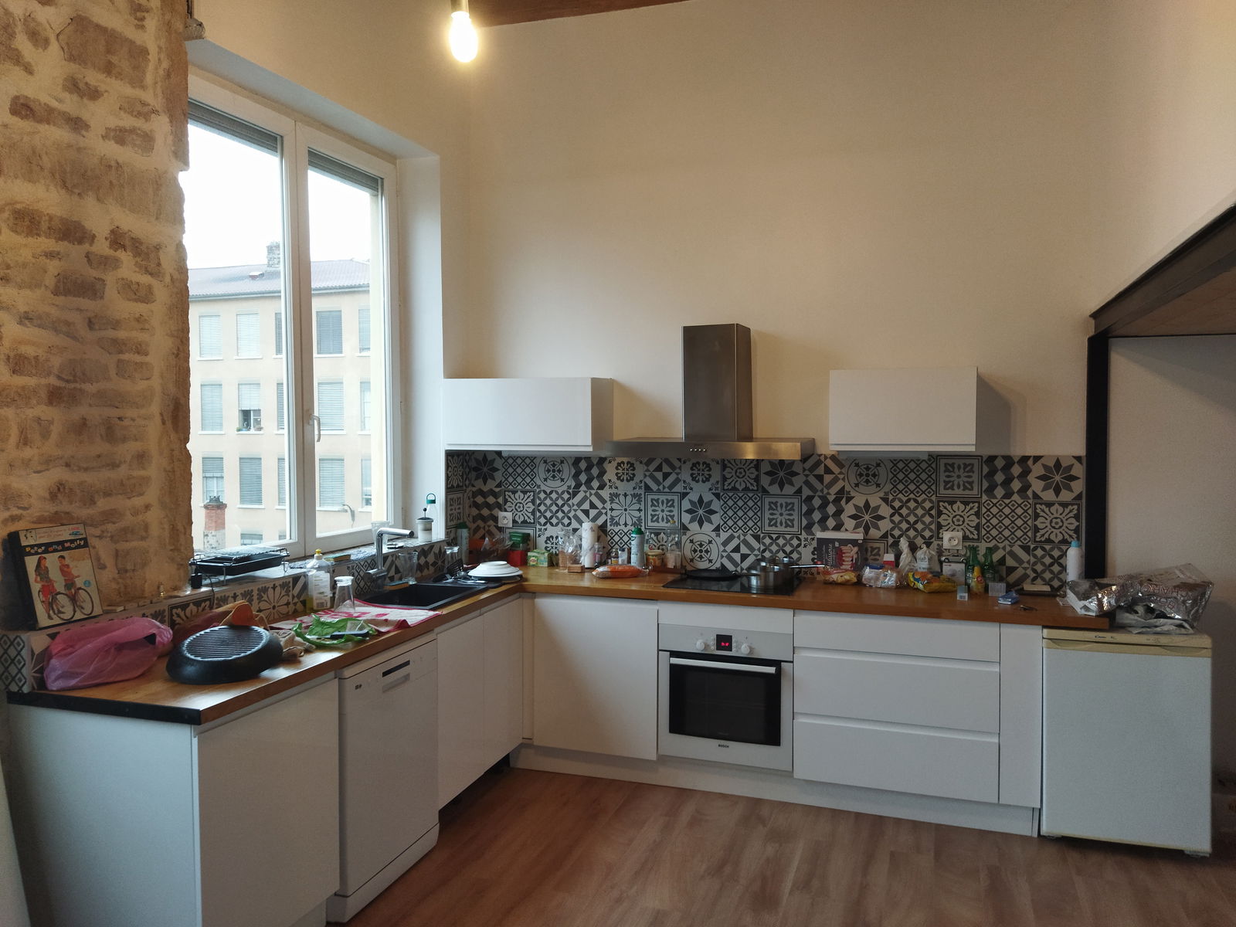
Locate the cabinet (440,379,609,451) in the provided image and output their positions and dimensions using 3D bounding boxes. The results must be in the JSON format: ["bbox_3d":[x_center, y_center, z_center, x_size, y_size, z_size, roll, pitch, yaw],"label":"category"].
[{"bbox_3d":[-0.443,-0.249,4.885,0.800,0.360,0.335,1,4,21],"label":"cabinet"}]

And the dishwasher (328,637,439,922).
[{"bbox_3d":[-1.079,1.084,3.576,0.597,0.850,0.597,1,4,21],"label":"dishwasher"}]

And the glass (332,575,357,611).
[{"bbox_3d":[-1.097,0.525,3.880,0.086,0.135,0.086,1,4,21],"label":"glass"}]

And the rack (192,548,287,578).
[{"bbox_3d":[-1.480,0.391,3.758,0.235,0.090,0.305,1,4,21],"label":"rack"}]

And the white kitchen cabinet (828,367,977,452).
[{"bbox_3d":[1.260,-0.238,4.246,0.600,0.353,0.335,1,4,21],"label":"white kitchen cabinet"}]

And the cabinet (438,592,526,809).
[{"bbox_3d":[-0.840,0.975,4.208,0.575,0.710,0.780,1,3,19],"label":"cabinet"}]

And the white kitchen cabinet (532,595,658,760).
[{"bbox_3d":[-0.014,0.945,4.632,0.605,0.715,0.570,1,3,19],"label":"white kitchen cabinet"}]

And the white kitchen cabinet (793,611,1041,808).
[{"bbox_3d":[1.286,0.953,4.149,0.952,0.720,0.580,1,4,21],"label":"white kitchen cabinet"}]

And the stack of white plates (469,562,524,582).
[{"bbox_3d":[-0.569,0.506,4.558,0.260,0.065,0.260,1,3,19],"label":"stack of white plates"}]

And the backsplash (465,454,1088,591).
[{"bbox_3d":[0.616,0.240,4.686,2.980,0.600,0.040,1,3,19],"label":"backsplash"}]

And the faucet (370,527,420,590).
[{"bbox_3d":[-0.984,0.426,4.178,0.230,0.278,0.110,1,3,27],"label":"faucet"}]

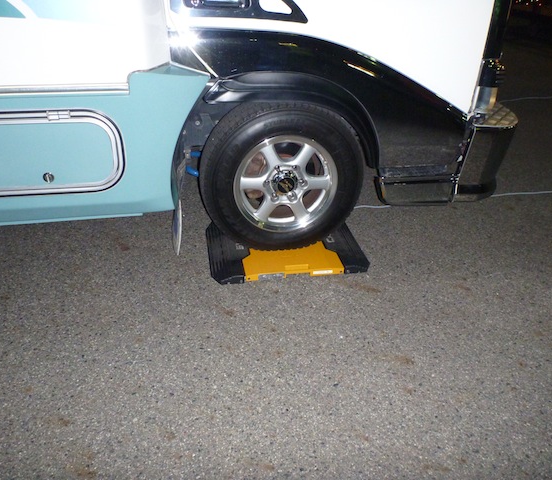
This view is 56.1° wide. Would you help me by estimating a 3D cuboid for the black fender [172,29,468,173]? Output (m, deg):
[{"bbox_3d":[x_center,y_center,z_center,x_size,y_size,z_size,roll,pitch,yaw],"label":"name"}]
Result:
[{"bbox_3d":[0.192,-0.497,1.926,1.100,0.570,0.200,-4,30,-9],"label":"black fender"}]

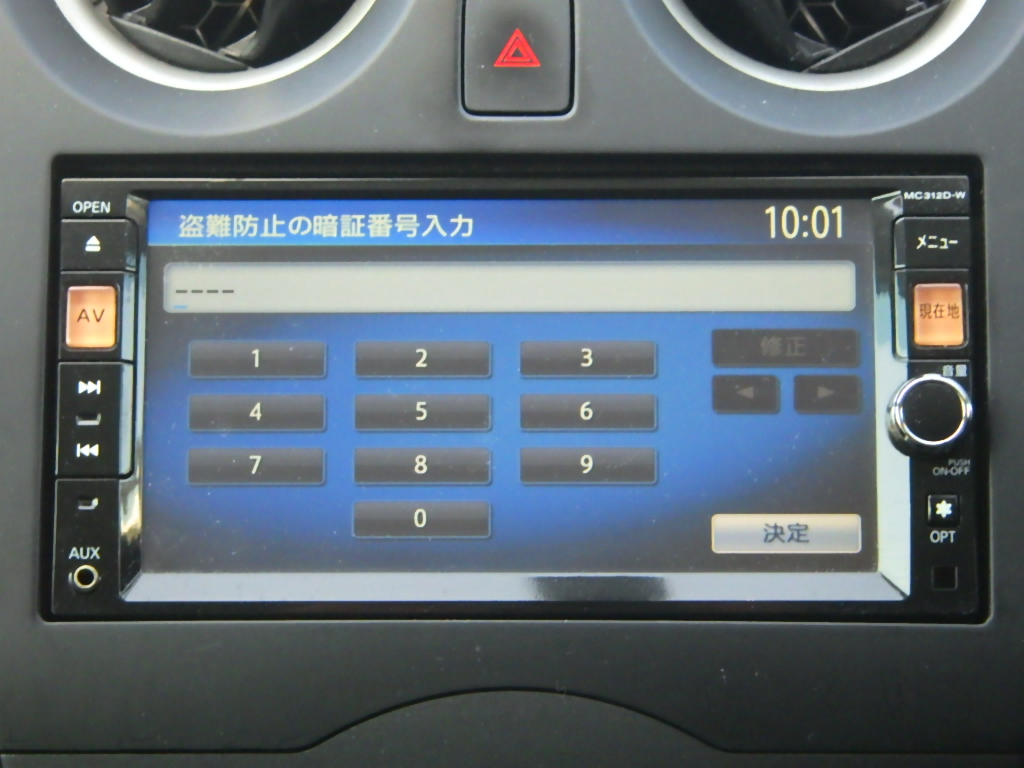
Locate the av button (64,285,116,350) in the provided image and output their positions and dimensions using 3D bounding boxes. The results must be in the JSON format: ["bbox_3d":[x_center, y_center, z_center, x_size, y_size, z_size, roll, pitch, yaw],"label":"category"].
[{"bbox_3d":[-0.092,-0.014,0.904,0.011,0.014,0.003,0,-13,0],"label":"av button"}]

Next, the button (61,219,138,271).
[{"bbox_3d":[-0.090,-0.030,0.910,0.017,0.012,0.004,0,-13,0],"label":"button"}]

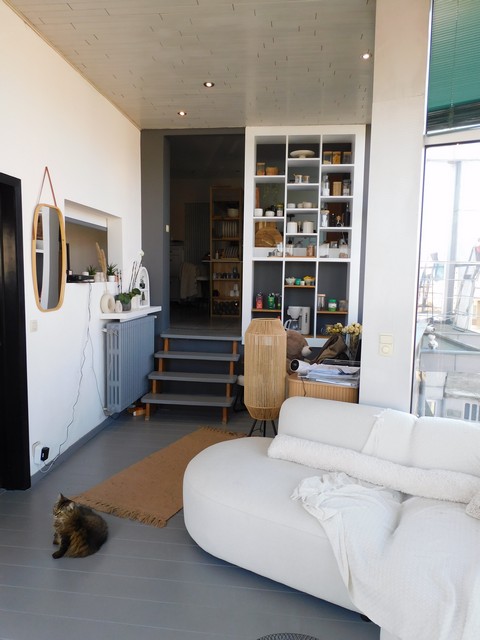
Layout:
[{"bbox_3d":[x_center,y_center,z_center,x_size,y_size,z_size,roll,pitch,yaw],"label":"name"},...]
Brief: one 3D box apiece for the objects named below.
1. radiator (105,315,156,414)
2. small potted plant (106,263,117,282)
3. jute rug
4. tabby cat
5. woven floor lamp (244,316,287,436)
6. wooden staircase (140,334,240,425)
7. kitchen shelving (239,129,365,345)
[{"bbox_3d":[-1.140,0.414,4.756,0.129,0.866,1.079,2,6,7],"label":"radiator"},{"bbox_3d":[-1.318,-0.481,4.525,0.095,0.195,0.095,2,6,7],"label":"small potted plant"},{"bbox_3d":[-0.423,1.152,3.530,0.714,0.015,1.622,4,7,28],"label":"jute rug"},{"bbox_3d":[-0.876,1.093,2.447,0.310,0.328,0.200,-1,6,-18],"label":"tabby cat"},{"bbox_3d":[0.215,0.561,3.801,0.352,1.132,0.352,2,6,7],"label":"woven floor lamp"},{"bbox_3d":[-0.489,0.608,4.875,0.927,0.812,0.942,2,6,7],"label":"wooden staircase"},{"bbox_3d":[0.720,-0.941,5.219,1.319,2.473,0.334,2,6,7],"label":"kitchen shelving"}]

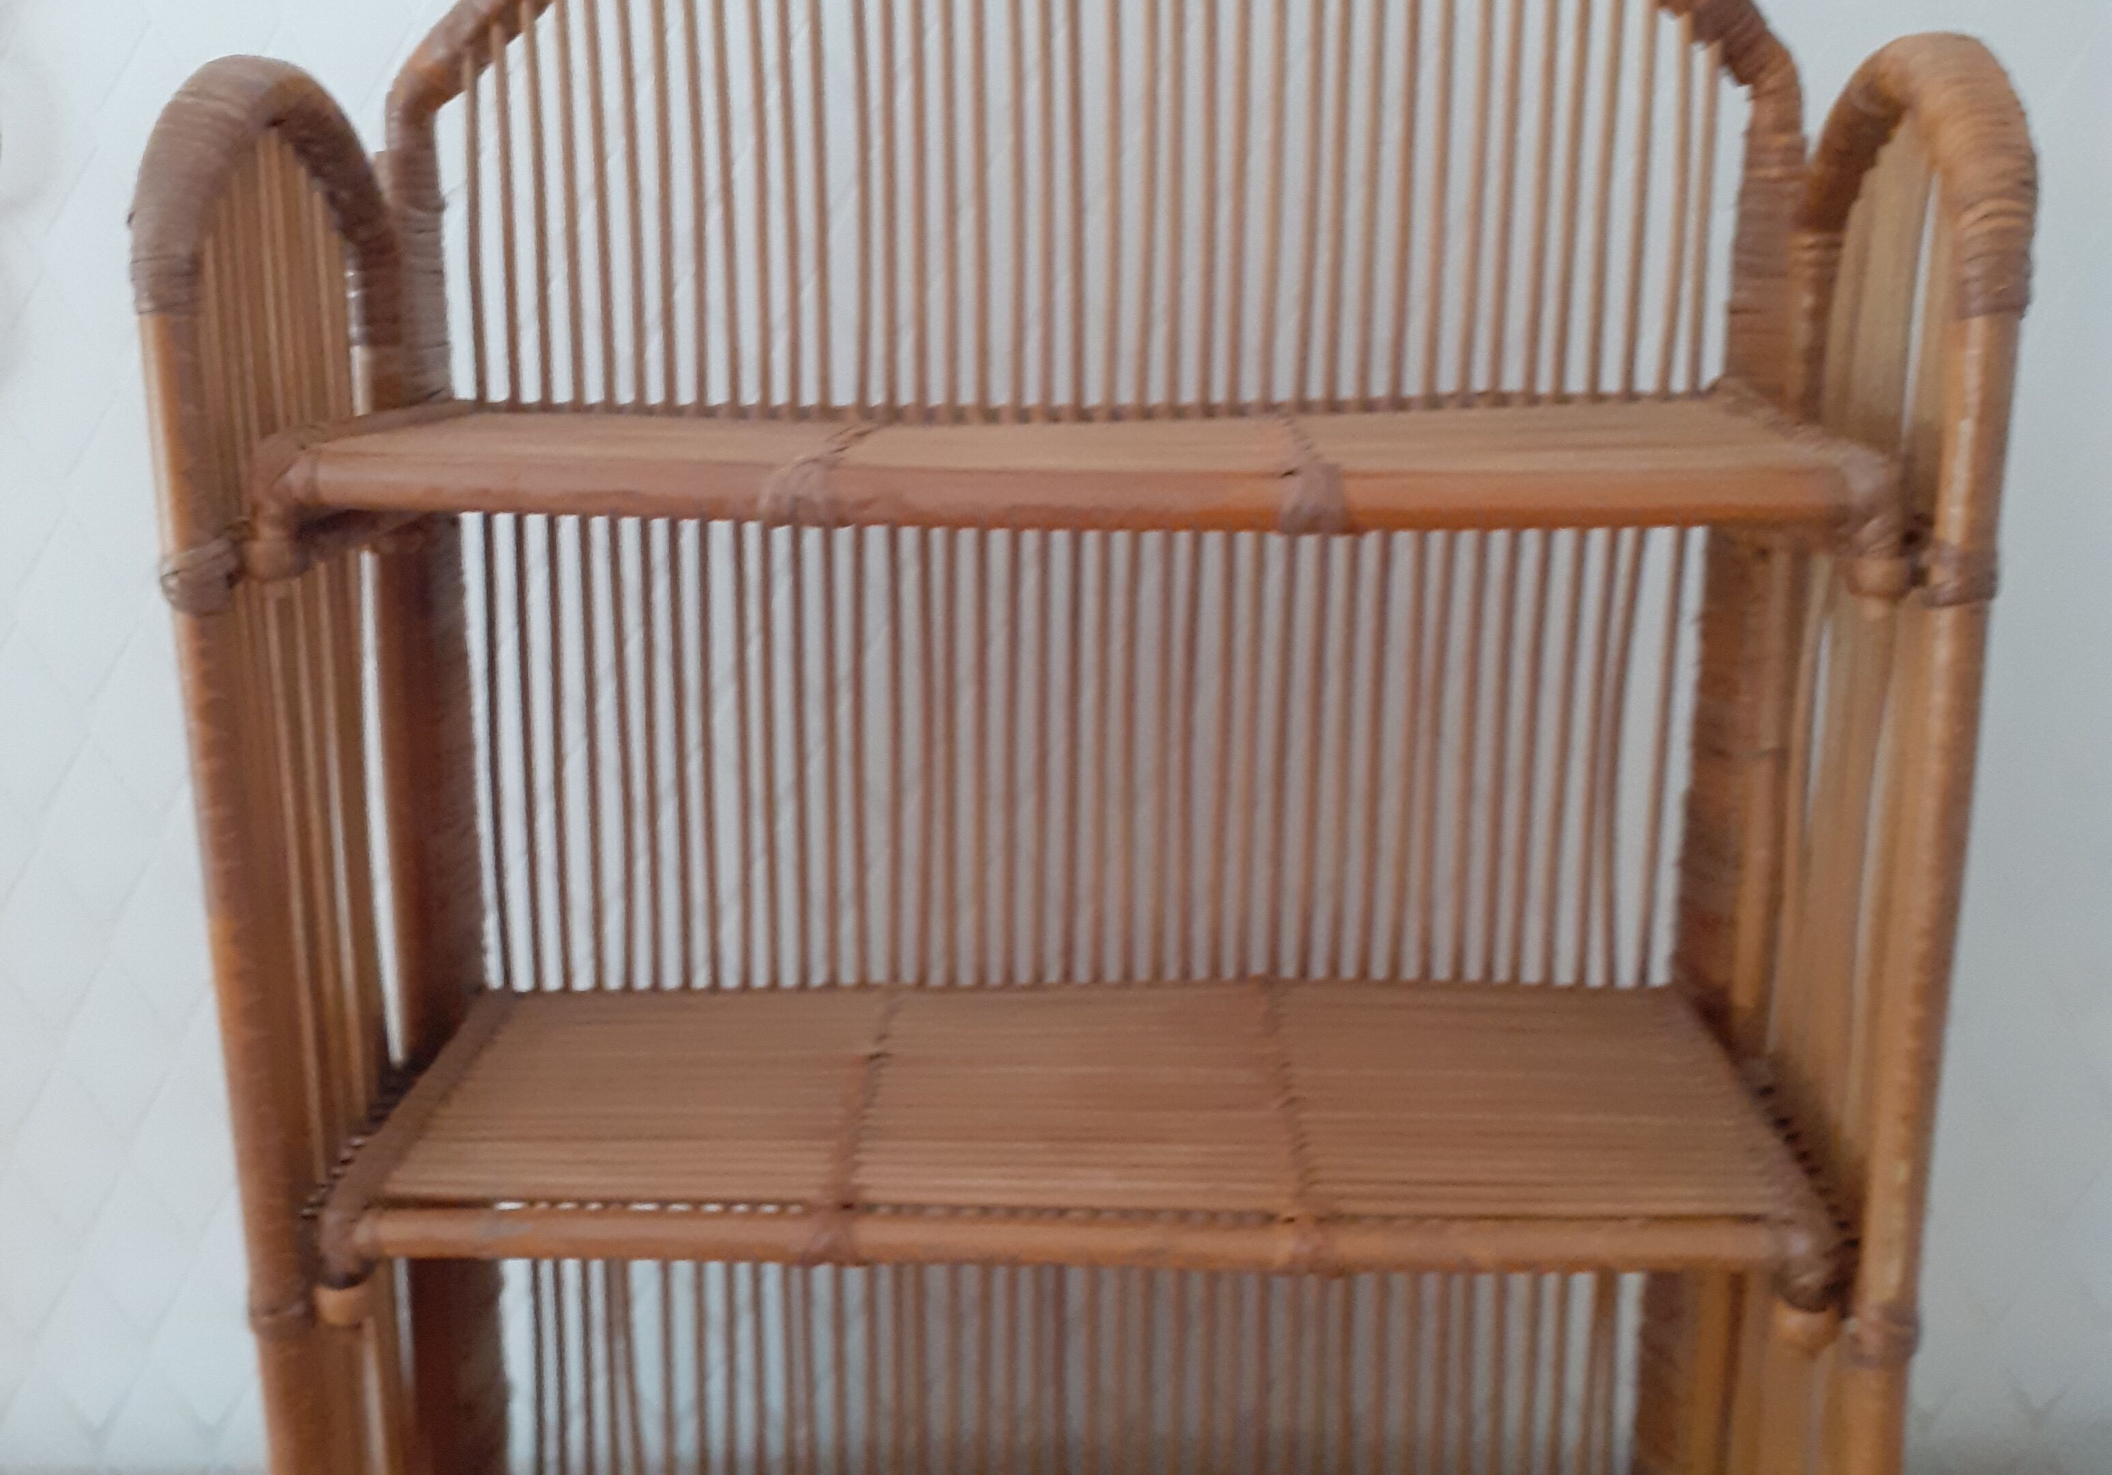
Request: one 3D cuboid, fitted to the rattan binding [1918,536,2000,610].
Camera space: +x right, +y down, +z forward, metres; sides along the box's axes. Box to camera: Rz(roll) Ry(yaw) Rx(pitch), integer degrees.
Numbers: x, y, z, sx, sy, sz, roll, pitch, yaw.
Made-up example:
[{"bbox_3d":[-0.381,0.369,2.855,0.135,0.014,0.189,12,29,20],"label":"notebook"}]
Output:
[{"bbox_3d":[0.225,-0.041,0.547,0.018,0.015,0.020,0,14,1],"label":"rattan binding"}]

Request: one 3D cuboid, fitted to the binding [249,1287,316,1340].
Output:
[{"bbox_3d":[-0.213,0.159,0.603,0.018,0.012,0.019,0,14,1],"label":"binding"}]

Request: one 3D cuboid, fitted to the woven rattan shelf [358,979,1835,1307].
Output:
[{"bbox_3d":[0.007,0.116,0.665,0.406,0.021,0.162,0,15,1],"label":"woven rattan shelf"}]

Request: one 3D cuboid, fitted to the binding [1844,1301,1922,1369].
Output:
[{"bbox_3d":[0.224,0.162,0.596,0.019,0.017,0.019,0,15,1],"label":"binding"}]

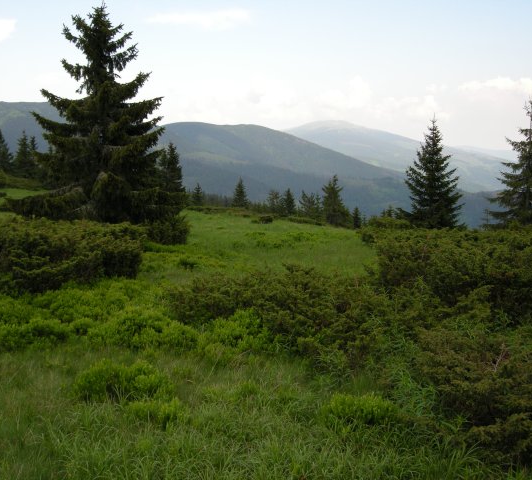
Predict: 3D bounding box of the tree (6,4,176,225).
[{"bbox_3d":[-4.778,-3.346,18.224,4.654,5.985,4.600,0,7,0],"label":"tree"}]

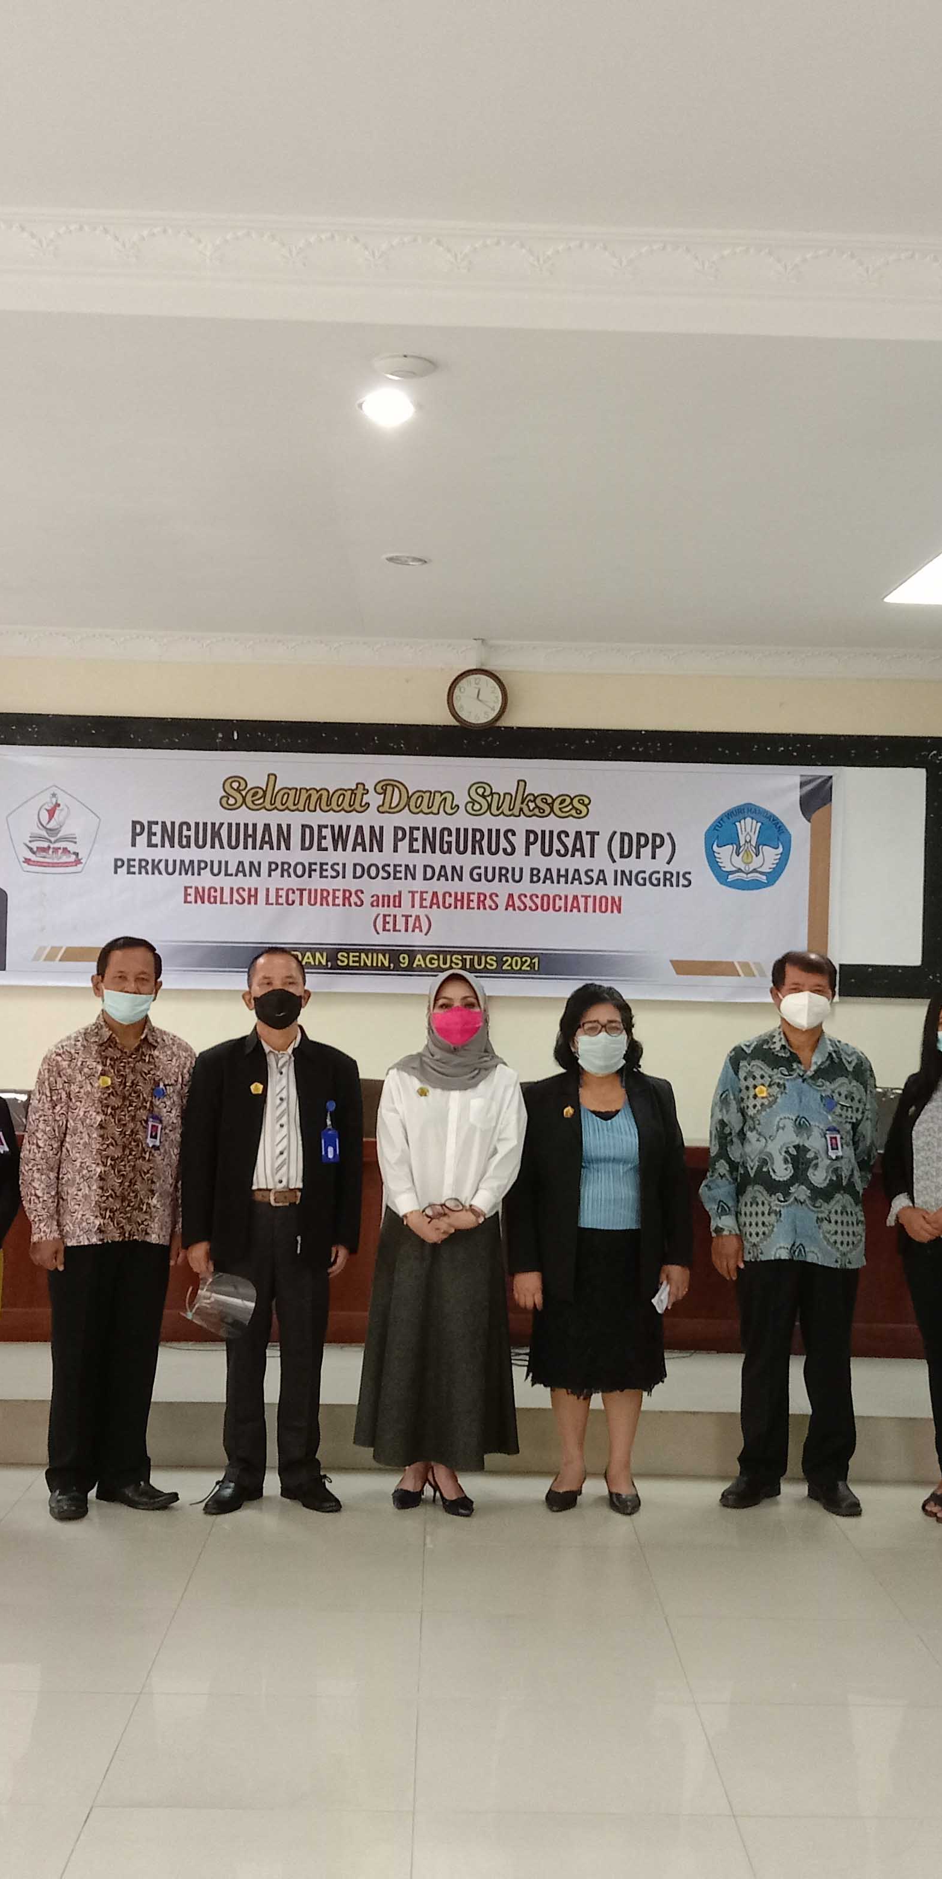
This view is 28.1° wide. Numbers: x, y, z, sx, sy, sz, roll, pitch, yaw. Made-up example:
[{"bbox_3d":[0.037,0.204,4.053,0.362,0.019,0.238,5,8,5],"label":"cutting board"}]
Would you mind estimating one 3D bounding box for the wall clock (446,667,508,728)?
[{"bbox_3d":[0.031,-1.100,8.600,0.282,0.282,0.045,1,-1,-1],"label":"wall clock"}]

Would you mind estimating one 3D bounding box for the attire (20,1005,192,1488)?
[{"bbox_3d":[-1.064,0.932,5.530,0.510,1.420,0.300,2,-1,-16],"label":"attire"}]

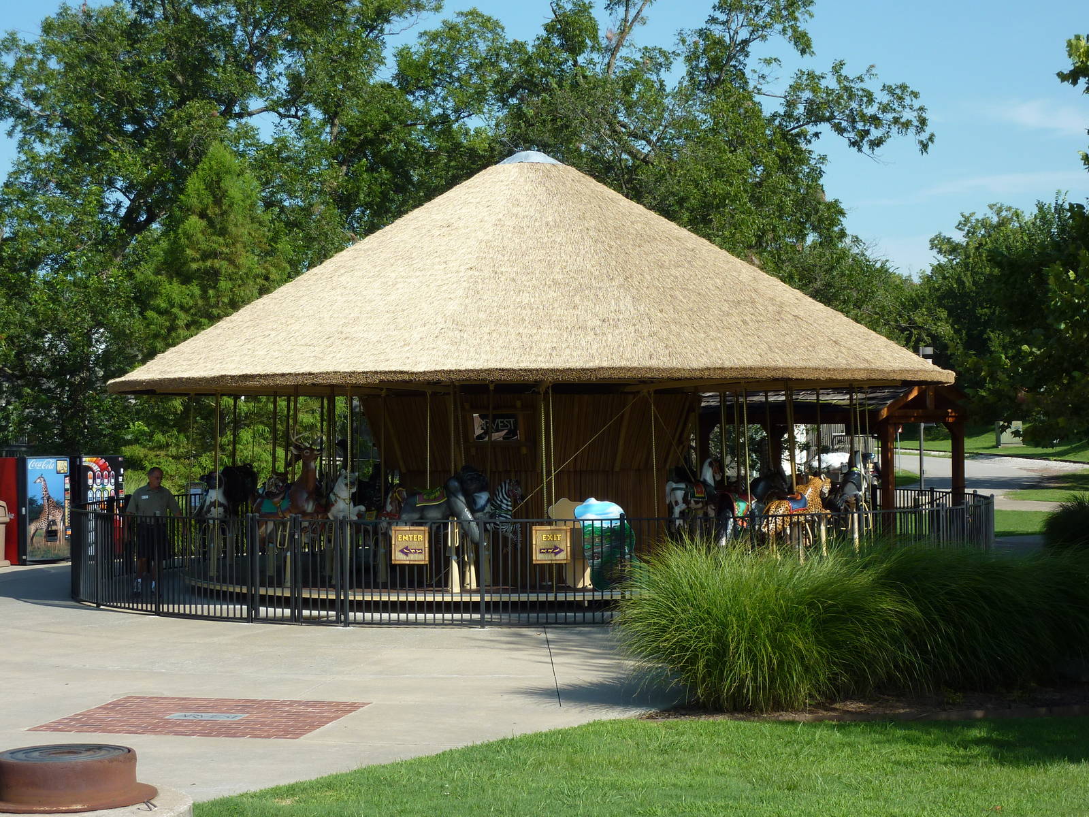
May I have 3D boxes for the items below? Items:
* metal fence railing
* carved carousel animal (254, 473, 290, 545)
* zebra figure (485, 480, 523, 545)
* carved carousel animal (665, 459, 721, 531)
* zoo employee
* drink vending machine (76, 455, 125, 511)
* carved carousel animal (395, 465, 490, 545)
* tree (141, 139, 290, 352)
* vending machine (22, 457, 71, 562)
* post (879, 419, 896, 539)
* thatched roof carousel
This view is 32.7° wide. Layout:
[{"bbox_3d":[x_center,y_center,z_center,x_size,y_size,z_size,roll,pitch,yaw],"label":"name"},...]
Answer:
[{"bbox_3d":[-0.172,2.000,28.379,13.700,1.290,13.700,0,-1,0],"label":"metal fence railing"},{"bbox_3d":[-3.747,1.390,25.584,0.480,0.980,1.150,0,-1,-37],"label":"carved carousel animal"},{"bbox_3d":[-0.866,1.391,24.384,1.150,0.950,0.380,-1,-1,10],"label":"zebra figure"},{"bbox_3d":[2.100,1.242,26.186,0.370,1.060,1.080,-1,-1,41],"label":"carved carousel animal"},{"bbox_3d":[-5.587,1.752,26.503,0.680,1.830,0.420,0,-1,-21],"label":"zoo employee"},{"bbox_3d":[-8.521,1.839,34.683,0.850,1.920,0.970,-1,-1,38],"label":"drink vending machine"},{"bbox_3d":[-1.297,1.232,23.686,1.120,1.030,0.600,-1,-1,13],"label":"carved carousel animal"},{"bbox_3d":[-7.064,-1.443,40.023,4.200,8.600,4.200,0,-1,0],"label":"tree"},{"bbox_3d":[-9.267,1.833,33.743,0.850,1.920,0.970,-1,-1,38],"label":"vending machine"},{"bbox_3d":[5.849,1.407,31.474,0.190,2.450,0.190,0,-1,-35],"label":"post"},{"bbox_3d":[-0.194,-0.644,28.414,12.820,6.580,12.820,0,-1,0],"label":"thatched roof carousel"}]

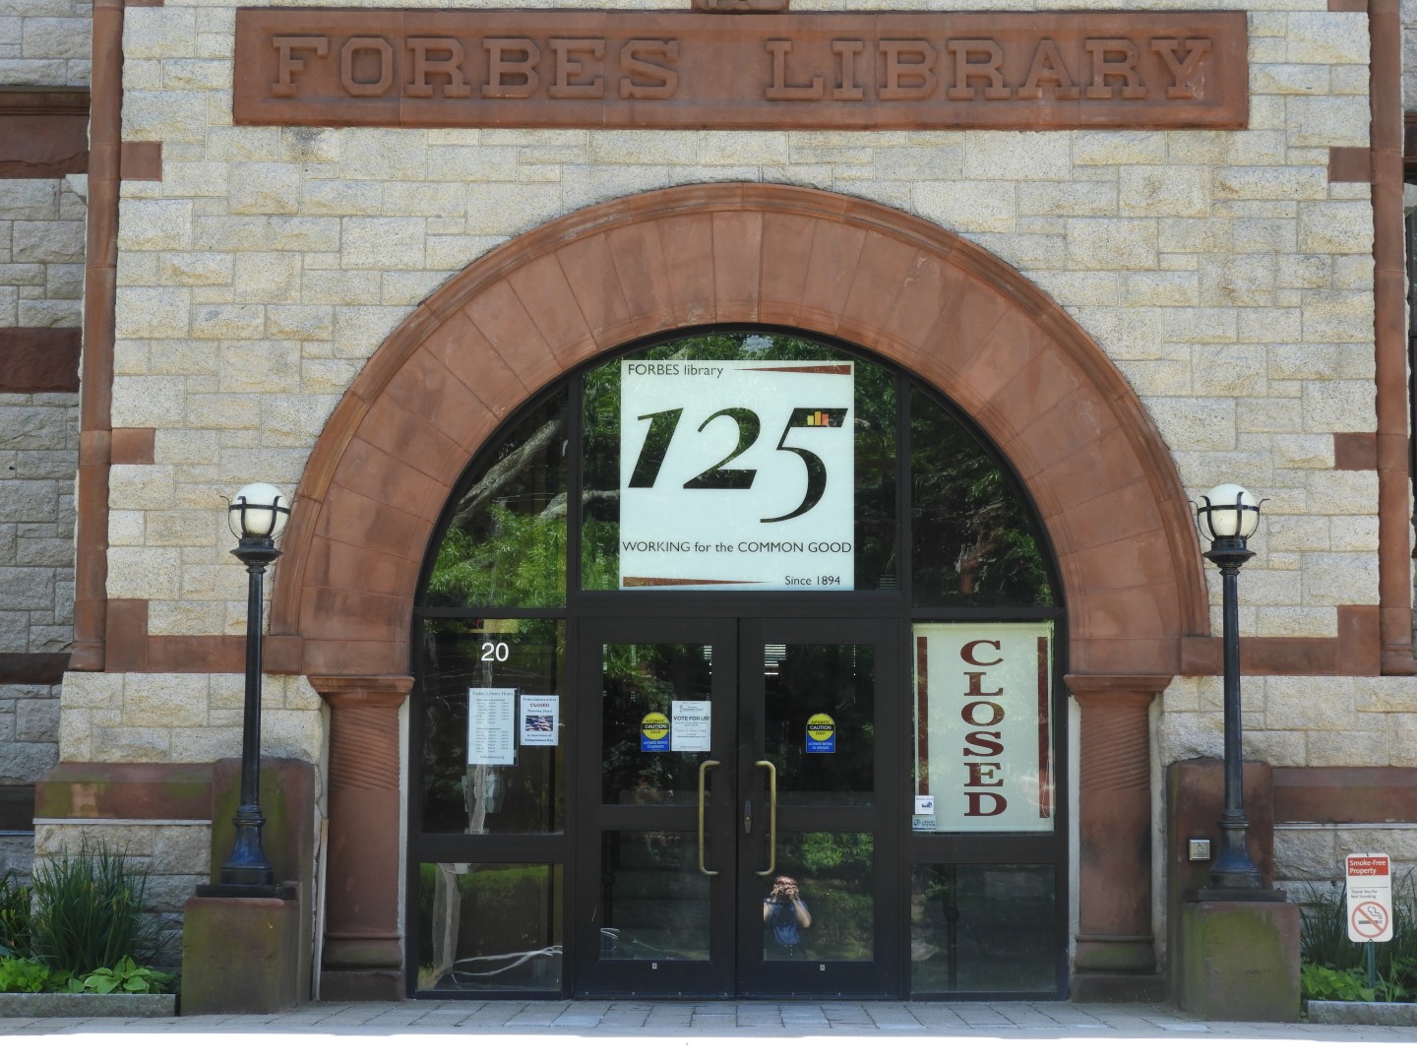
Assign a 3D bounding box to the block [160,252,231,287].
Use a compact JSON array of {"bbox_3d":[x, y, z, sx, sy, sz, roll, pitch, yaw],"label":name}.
[{"bbox_3d":[-2.880,-1.460,18.497,0.411,0.196,0.250,0,-7,1],"label":"block"}]

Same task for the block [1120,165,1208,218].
[{"bbox_3d":[2.523,-1.873,18.212,0.490,0.293,0.160,0,-6,1],"label":"block"}]

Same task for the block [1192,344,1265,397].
[{"bbox_3d":[2.870,-0.872,18.099,0.407,0.283,0.160,0,-6,1],"label":"block"}]

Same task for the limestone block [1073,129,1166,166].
[{"bbox_3d":[2.279,-2.119,18.242,0.521,0.200,0.160,0,-6,1],"label":"limestone block"}]

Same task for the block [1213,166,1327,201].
[{"bbox_3d":[3.155,-1.936,18.472,0.638,0.196,0.250,0,-7,1],"label":"block"}]

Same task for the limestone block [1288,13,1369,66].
[{"bbox_3d":[3.443,-2.734,18.292,0.461,0.303,0.200,0,-6,1],"label":"limestone block"}]

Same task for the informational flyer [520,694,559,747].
[{"bbox_3d":[-0.937,1.053,18.238,0.216,0.279,0.004,0,-6,1],"label":"informational flyer"}]

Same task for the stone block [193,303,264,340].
[{"bbox_3d":[-2.657,-1.158,18.196,0.411,0.211,0.160,0,-6,1],"label":"stone block"}]

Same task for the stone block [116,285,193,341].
[{"bbox_3d":[-3.088,-1.205,18.325,0.416,0.300,0.200,0,-7,0],"label":"stone block"}]

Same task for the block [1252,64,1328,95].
[{"bbox_3d":[3.275,-2.529,18.540,0.435,0.185,0.250,0,-7,1],"label":"block"}]

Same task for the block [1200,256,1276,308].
[{"bbox_3d":[2.924,-1.367,18.162,0.410,0.281,0.200,0,-6,1],"label":"block"}]

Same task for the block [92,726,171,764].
[{"bbox_3d":[-3.146,1.175,17.946,0.430,0.199,0.200,0,-6,1],"label":"block"}]

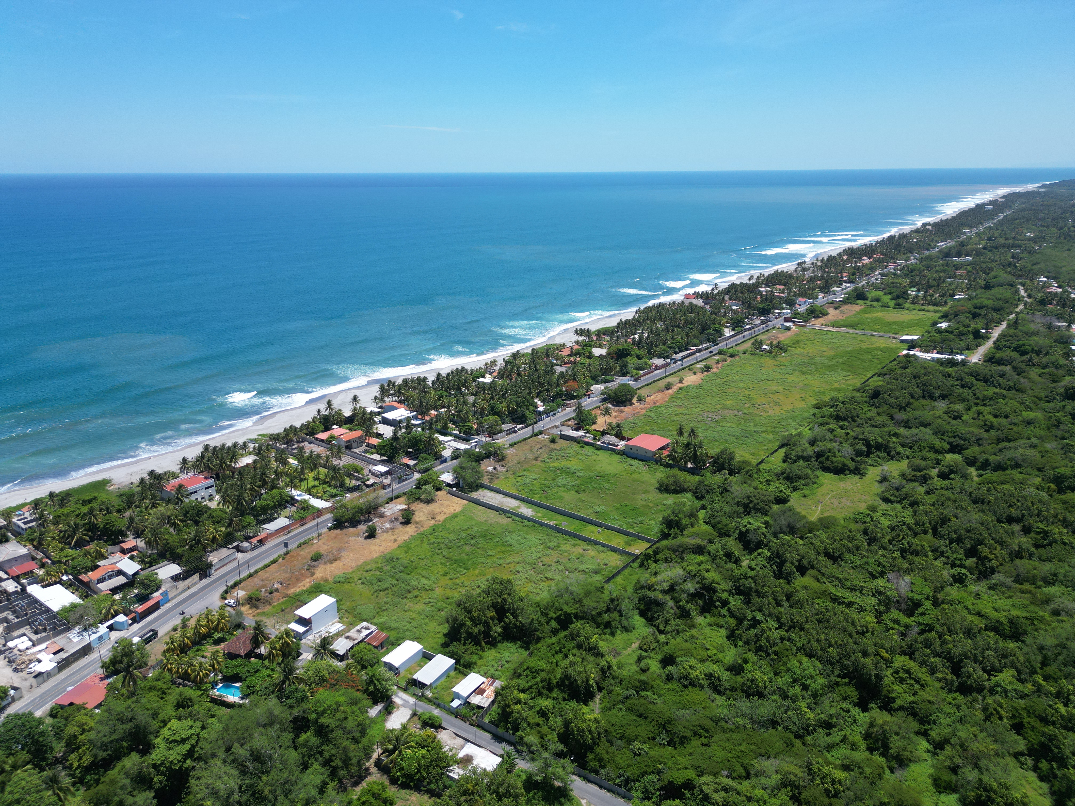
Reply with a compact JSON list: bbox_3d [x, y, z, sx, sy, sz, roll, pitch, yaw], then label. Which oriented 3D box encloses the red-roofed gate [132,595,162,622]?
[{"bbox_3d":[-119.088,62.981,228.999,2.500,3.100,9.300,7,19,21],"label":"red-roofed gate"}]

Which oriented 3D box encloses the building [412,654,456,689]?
[{"bbox_3d":[-29.529,77.809,213.571,5.842,3.500,11.863,10,20,30],"label":"building"}]

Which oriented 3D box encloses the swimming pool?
[{"bbox_3d":[-80.034,75.586,195.302,7.100,1.200,4.000,7,19,22],"label":"swimming pool"}]

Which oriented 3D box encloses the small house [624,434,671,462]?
[{"bbox_3d":[52.849,20.608,355.369,15.500,6.400,17.800,13,22,35],"label":"small house"}]

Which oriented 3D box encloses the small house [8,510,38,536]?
[{"bbox_3d":[-200.900,47.470,294.280,13.300,3.650,7.390,13,22,35],"label":"small house"}]

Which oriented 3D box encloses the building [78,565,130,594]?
[{"bbox_3d":[-144.980,59.660,252.590,12.320,5.120,9.950,12,21,34],"label":"building"}]

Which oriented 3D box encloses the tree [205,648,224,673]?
[{"bbox_3d":[-91.880,74.709,211.762,5.400,11.000,5.400,0,17,0],"label":"tree"}]

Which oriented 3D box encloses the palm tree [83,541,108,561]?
[{"bbox_3d":[-161.572,56.342,273.509,7.400,9.500,7.400,0,17,0],"label":"palm tree"}]

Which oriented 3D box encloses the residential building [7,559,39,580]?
[{"bbox_3d":[-178.690,58.790,258.980,5.420,3.150,8.470,14,22,38],"label":"residential building"}]

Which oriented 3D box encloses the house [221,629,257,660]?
[{"bbox_3d":[-85.640,70.050,219.520,8.080,4.830,12.020,7,19,22],"label":"house"}]

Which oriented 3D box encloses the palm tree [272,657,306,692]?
[{"bbox_3d":[-65.540,73.390,197.930,8.670,11.330,8.670,-7,19,-20],"label":"palm tree"}]

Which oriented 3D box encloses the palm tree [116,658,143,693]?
[{"bbox_3d":[-111.452,76.302,205.301,6.800,12.000,6.800,0,17,0],"label":"palm tree"}]

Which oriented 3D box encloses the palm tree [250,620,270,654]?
[{"bbox_3d":[-81.443,70.988,219.278,6.000,13.500,6.000,0,17,0],"label":"palm tree"}]

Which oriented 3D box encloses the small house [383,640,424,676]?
[{"bbox_3d":[-36.941,69.977,204.986,5.830,3.500,10.680,11,21,31],"label":"small house"}]

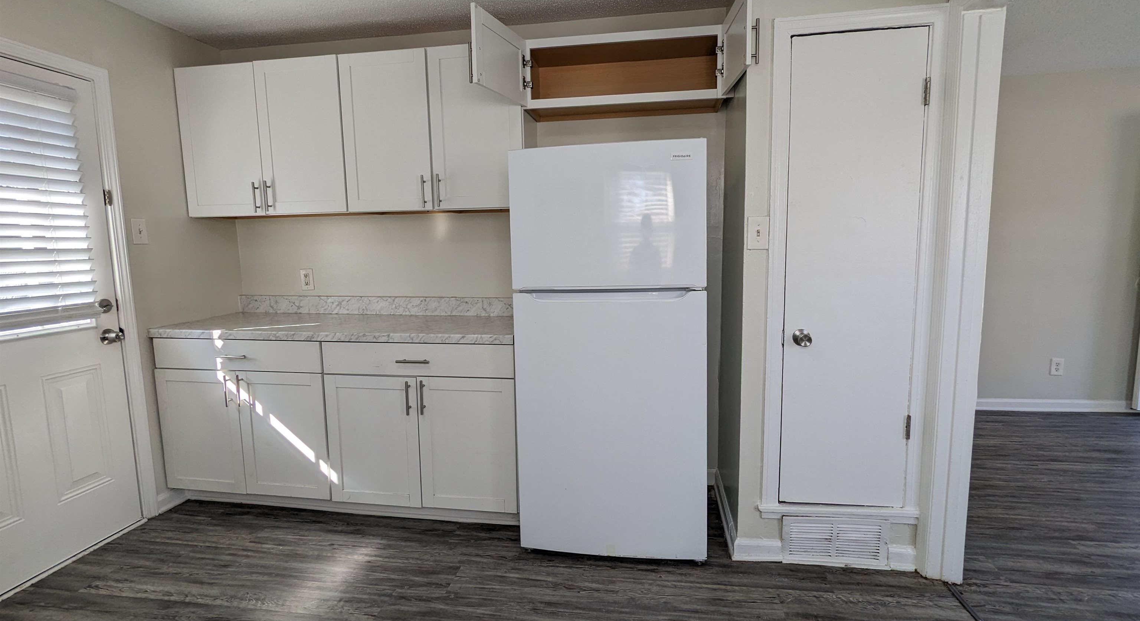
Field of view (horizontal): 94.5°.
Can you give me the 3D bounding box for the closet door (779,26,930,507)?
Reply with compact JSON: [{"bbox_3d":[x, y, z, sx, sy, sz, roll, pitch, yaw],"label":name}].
[{"bbox_3d":[1.052,-0.112,1.995,0.464,1.777,0.038,0,7,9],"label":"closet door"}]

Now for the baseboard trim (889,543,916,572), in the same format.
[{"bbox_3d":[1.309,0.989,2.076,0.105,0.092,0.016,0,7,9],"label":"baseboard trim"}]

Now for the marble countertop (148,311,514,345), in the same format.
[{"bbox_3d":[-1.139,0.083,2.787,1.928,0.040,0.650,0,7,9],"label":"marble countertop"}]

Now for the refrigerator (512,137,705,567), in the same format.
[{"bbox_3d":[0.207,0.166,2.442,0.758,1.675,0.770,0,7,9],"label":"refrigerator"}]

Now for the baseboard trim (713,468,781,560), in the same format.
[{"bbox_3d":[0.823,0.947,2.495,0.197,0.092,0.698,0,7,9],"label":"baseboard trim"}]

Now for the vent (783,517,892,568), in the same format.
[{"bbox_3d":[1.058,0.931,2.102,0.396,0.204,0.027,0,7,9],"label":"vent"}]

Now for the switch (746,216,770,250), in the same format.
[{"bbox_3d":[0.718,-0.293,2.009,0.076,0.123,0.018,0,7,9],"label":"switch"}]

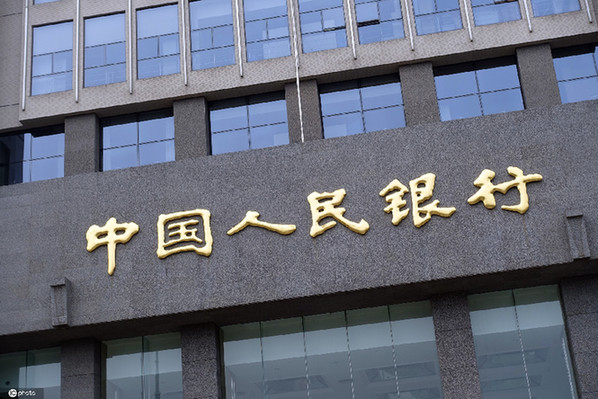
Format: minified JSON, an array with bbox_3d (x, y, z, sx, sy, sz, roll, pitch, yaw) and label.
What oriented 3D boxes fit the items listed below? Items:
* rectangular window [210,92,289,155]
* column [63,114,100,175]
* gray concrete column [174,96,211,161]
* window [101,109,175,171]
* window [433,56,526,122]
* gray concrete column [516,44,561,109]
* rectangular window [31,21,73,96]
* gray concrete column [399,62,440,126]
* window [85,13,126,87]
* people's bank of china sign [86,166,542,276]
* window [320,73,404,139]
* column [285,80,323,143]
[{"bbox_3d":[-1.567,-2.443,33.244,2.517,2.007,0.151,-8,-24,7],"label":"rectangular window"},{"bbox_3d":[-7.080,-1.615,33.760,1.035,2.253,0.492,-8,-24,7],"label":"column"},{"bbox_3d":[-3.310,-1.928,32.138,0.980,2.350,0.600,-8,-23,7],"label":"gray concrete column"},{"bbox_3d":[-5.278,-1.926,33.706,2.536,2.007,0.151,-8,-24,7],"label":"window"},{"bbox_3d":[5.656,-3.448,32.344,2.614,2.007,0.151,-8,-24,7],"label":"window"},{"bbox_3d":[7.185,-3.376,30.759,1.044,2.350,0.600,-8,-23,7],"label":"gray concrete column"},{"bbox_3d":[-8.033,-4.624,33.573,1.435,2.636,0.150,-8,-23,7],"label":"rectangular window"},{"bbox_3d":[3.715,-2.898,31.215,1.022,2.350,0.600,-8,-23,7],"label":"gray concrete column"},{"bbox_3d":[-6.519,-5.006,34.620,1.477,2.745,0.151,-8,-24,7],"label":"window"},{"bbox_3d":[0.279,0.579,28.444,12.817,1.761,0.160,-8,-23,7],"label":"people's bank of china sign"},{"bbox_3d":[1.939,-2.744,31.488,2.598,2.150,0.150,-8,-23,7],"label":"window"},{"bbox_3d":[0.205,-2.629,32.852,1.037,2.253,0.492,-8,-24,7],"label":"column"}]

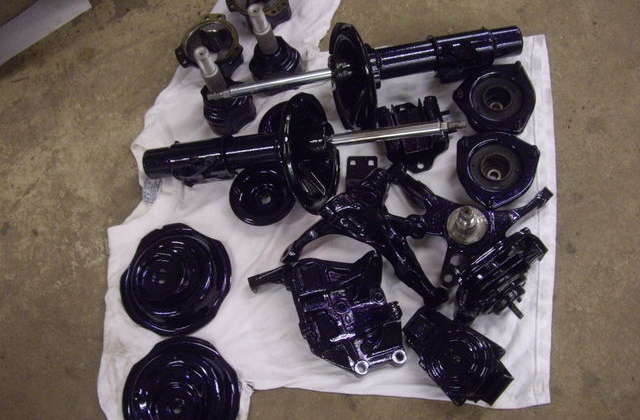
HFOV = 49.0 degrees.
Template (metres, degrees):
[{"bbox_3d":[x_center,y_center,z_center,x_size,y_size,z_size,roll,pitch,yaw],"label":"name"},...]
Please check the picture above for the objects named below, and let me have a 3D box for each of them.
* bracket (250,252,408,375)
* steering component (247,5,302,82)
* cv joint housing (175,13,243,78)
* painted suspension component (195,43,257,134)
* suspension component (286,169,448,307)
[{"bbox_3d":[0.014,0.159,1.084,0.217,0.085,0.209,-17,72,0],"label":"bracket"},{"bbox_3d":[-0.088,-0.272,1.183,0.090,0.175,0.090,0,73,6],"label":"steering component"},{"bbox_3d":[-0.191,-0.282,1.271,0.116,0.073,0.112,-3,73,2],"label":"cv joint housing"},{"bbox_3d":[-0.179,-0.223,1.236,0.096,0.180,0.096,-4,63,7],"label":"painted suspension component"},{"bbox_3d":[0.061,0.075,1.098,0.217,0.100,0.236,-26,72,-3],"label":"suspension component"}]

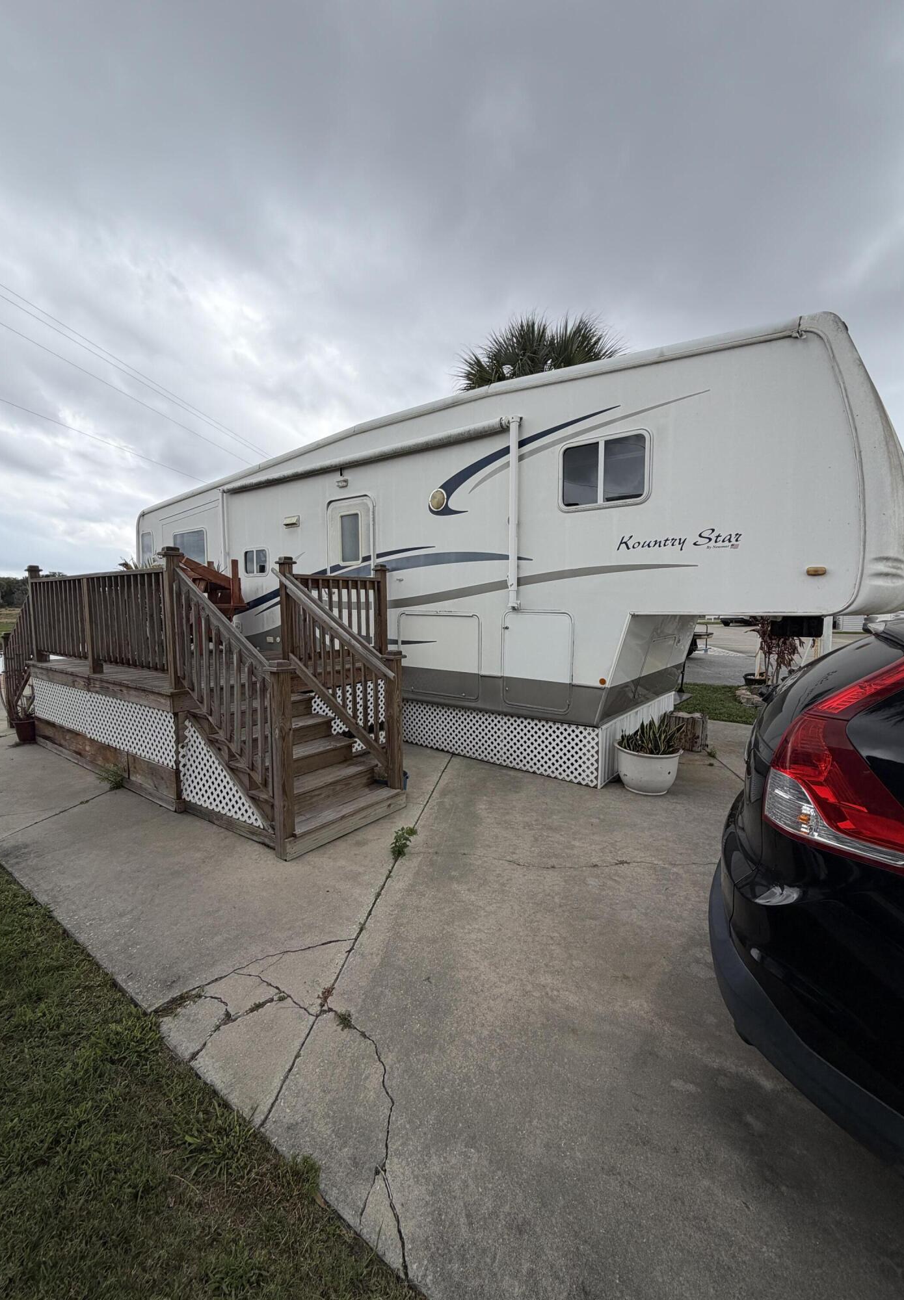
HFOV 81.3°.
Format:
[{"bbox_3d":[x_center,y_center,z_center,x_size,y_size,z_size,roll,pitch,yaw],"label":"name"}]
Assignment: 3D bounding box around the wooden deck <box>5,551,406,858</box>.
[{"bbox_3d":[-2.728,0.085,6.038,6.159,2.063,2.482,4,7,37],"label":"wooden deck"}]

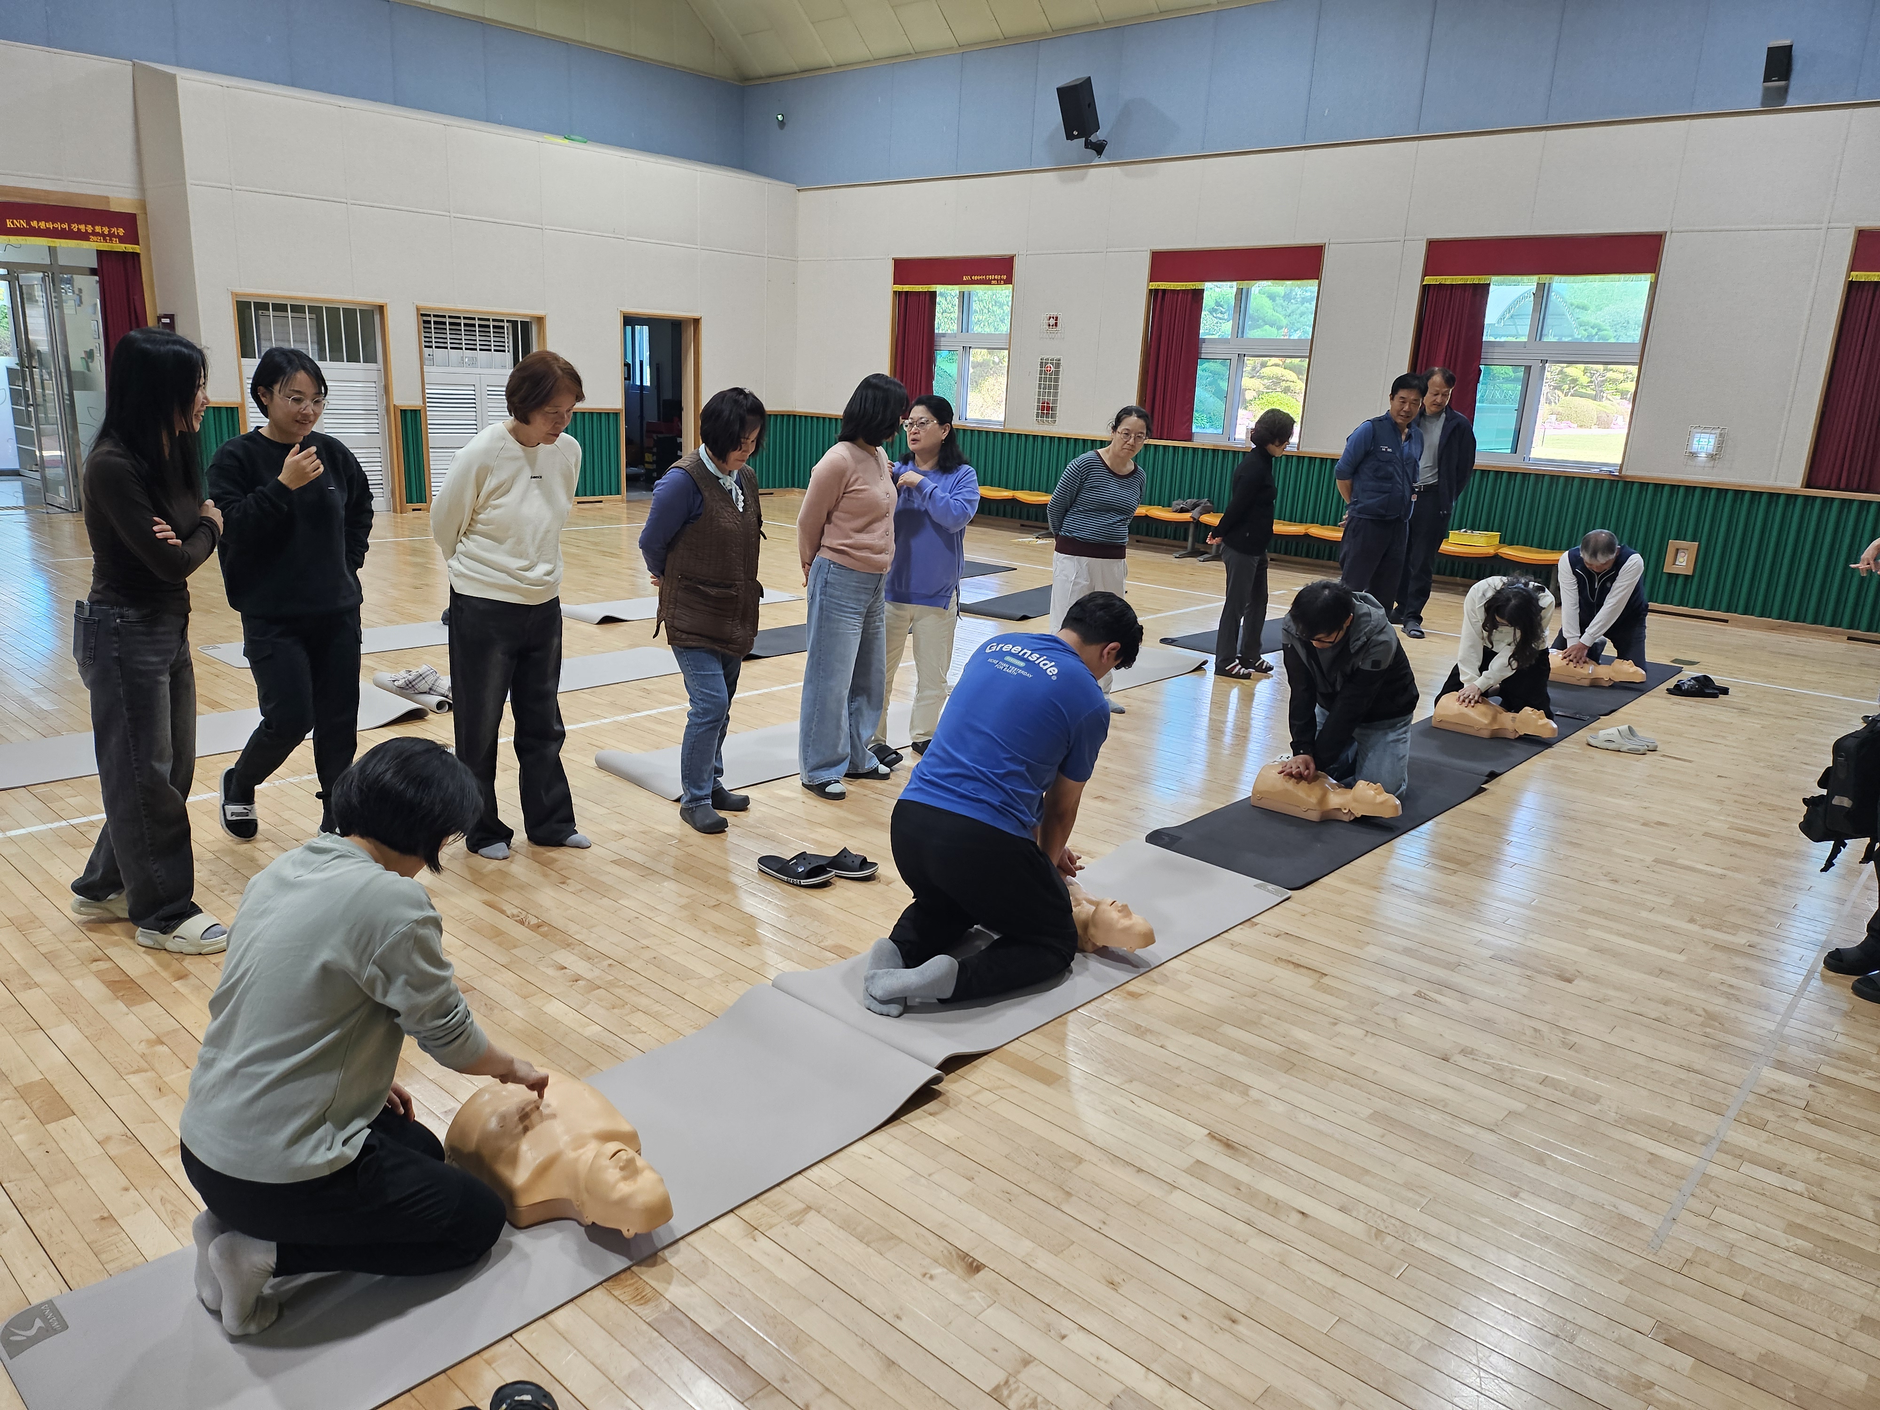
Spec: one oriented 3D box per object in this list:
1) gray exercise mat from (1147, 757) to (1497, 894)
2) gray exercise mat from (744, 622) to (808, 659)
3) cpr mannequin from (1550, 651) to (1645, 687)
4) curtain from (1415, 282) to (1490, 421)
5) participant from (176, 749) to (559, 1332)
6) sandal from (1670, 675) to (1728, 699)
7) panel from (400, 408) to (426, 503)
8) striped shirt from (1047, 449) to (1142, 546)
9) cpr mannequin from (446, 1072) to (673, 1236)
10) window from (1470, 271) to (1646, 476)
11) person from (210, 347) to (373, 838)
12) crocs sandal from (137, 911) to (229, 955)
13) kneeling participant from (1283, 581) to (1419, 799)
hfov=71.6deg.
[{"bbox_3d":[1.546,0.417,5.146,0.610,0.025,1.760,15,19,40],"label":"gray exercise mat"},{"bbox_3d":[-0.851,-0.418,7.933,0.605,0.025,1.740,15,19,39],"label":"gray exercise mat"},{"bbox_3d":[3.906,-0.209,7.721,0.545,0.170,0.320,14,18,38],"label":"cpr mannequin"},{"bbox_3d":[4.330,-2.927,11.182,0.600,1.600,0.120,15,19,40],"label":"curtain"},{"bbox_3d":[-1.003,0.551,2.327,0.670,0.960,0.460,-11,20,-43],"label":"participant"},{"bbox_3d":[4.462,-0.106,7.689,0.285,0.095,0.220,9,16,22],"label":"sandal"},{"bbox_3d":[-5.302,-2.496,13.156,0.040,0.940,0.220,15,19,40],"label":"panel"},{"bbox_3d":[0.757,-0.975,6.340,0.420,0.525,0.260,-5,16,-27],"label":"striped shirt"},{"bbox_3d":[-0.714,0.885,2.601,0.560,0.185,0.310,13,18,34],"label":"cpr mannequin"},{"bbox_3d":[4.848,-2.864,10.804,1.760,1.730,0.150,15,19,40],"label":"window"},{"bbox_3d":[-2.110,-0.343,4.237,0.530,1.610,0.420,-8,18,-36],"label":"person"},{"bbox_3d":[-2.038,0.612,3.565,0.272,0.095,0.110,3,14,0],"label":"crocs sandal"},{"bbox_3d":[1.690,-0.078,5.354,0.540,0.930,0.860,12,17,30],"label":"kneeling participant"}]

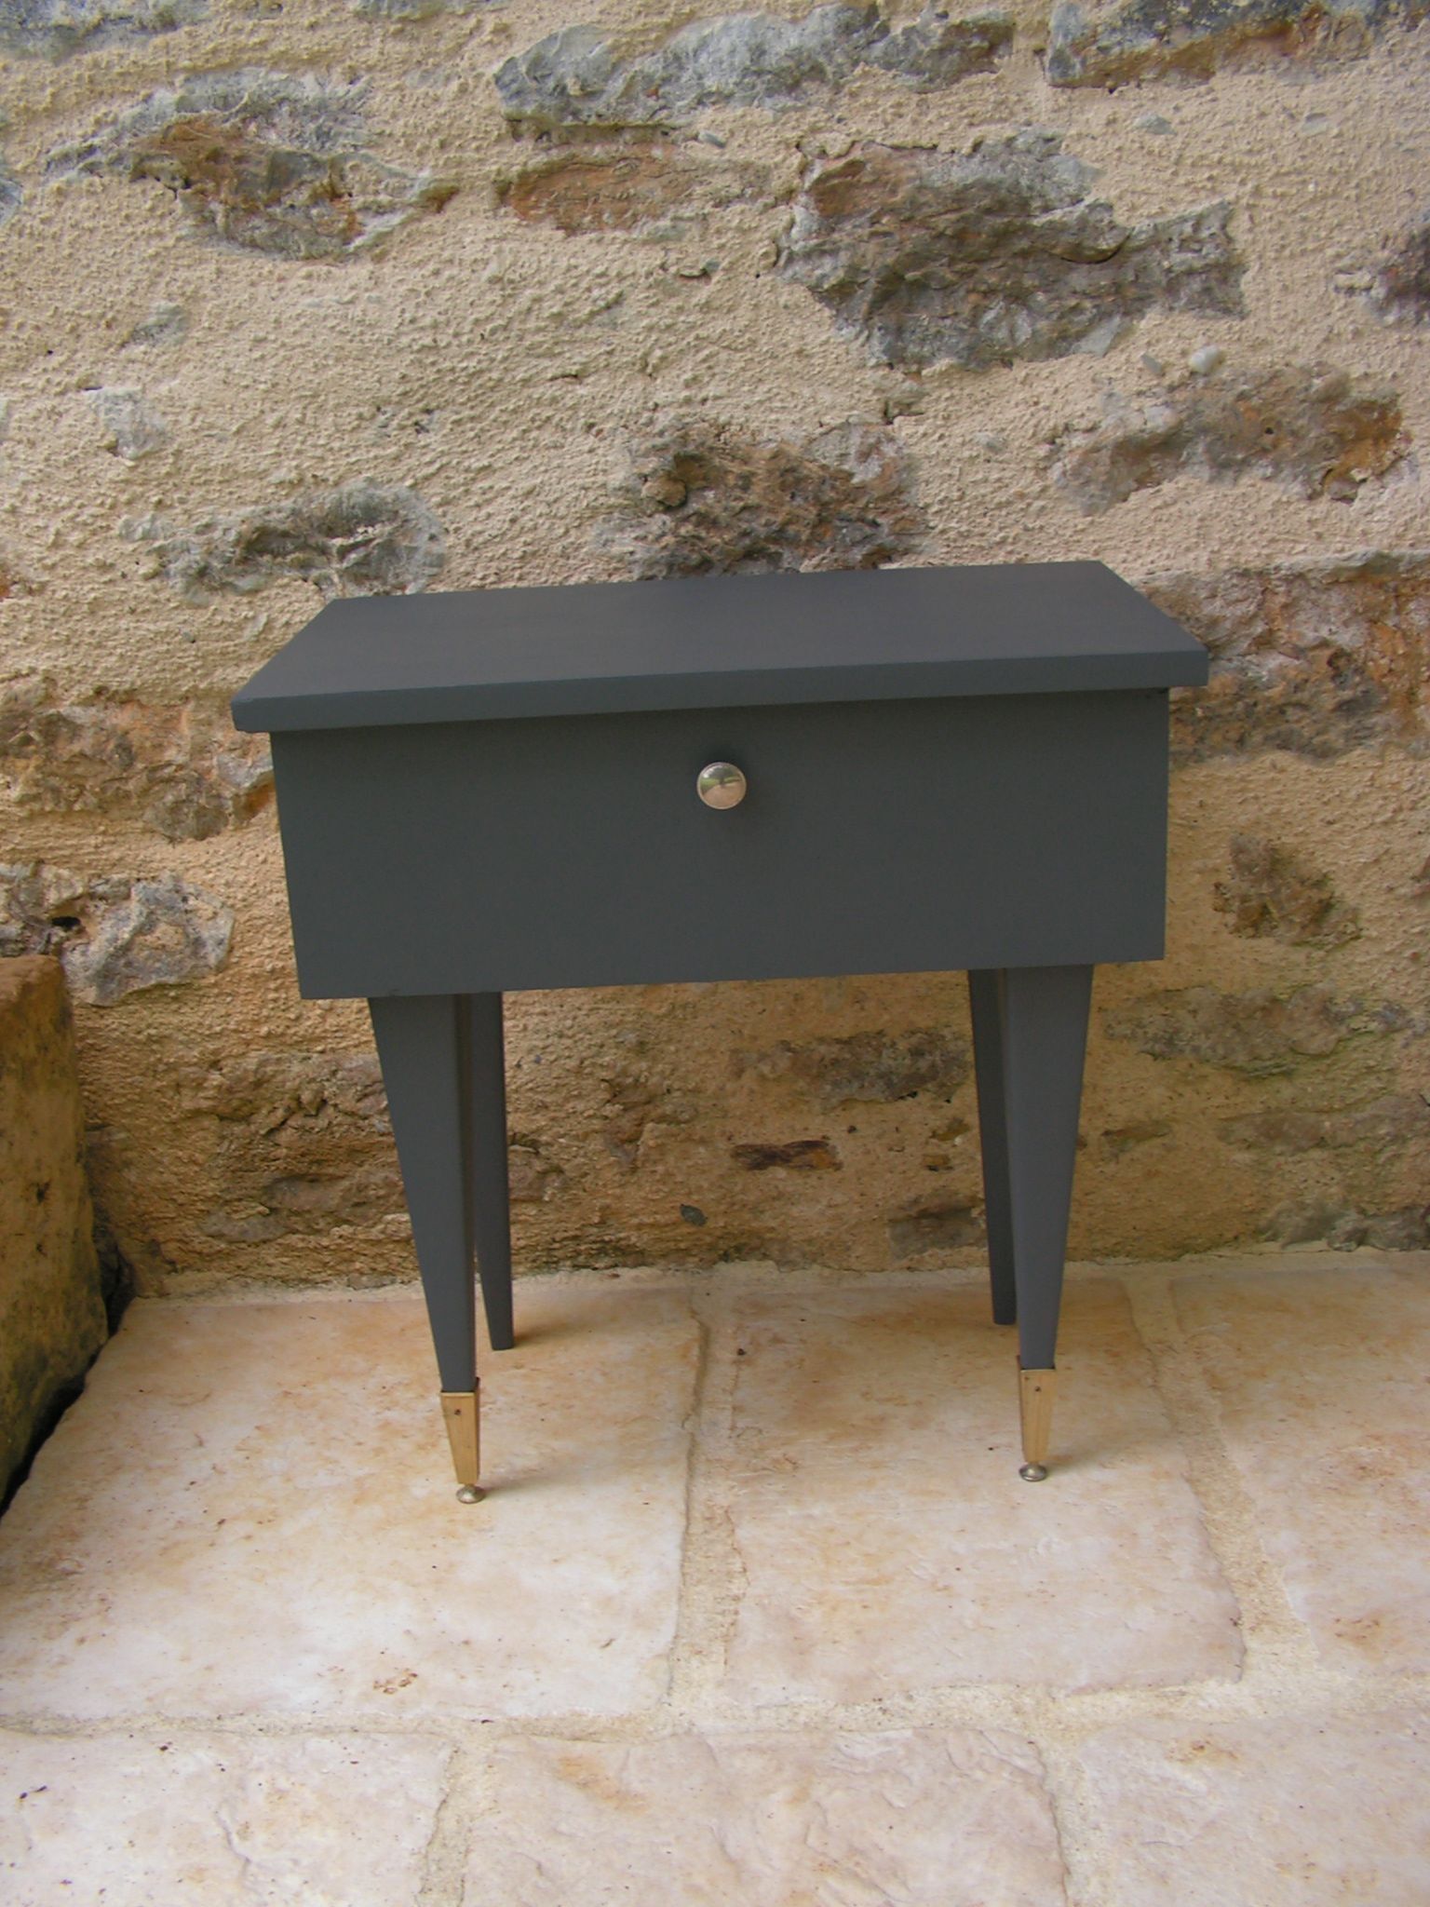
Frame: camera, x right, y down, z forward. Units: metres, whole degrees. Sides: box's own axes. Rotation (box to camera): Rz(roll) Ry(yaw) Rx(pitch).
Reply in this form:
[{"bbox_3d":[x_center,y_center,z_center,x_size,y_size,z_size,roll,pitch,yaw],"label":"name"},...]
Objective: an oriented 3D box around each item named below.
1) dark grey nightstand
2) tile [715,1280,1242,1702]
[{"bbox_3d":[0.014,0.058,1.233,0.500,0.525,0.314,-3,20,1],"label":"dark grey nightstand"},{"bbox_3d":[0.151,0.328,1.269,0.282,0.020,0.440,-2,20,3],"label":"tile"}]

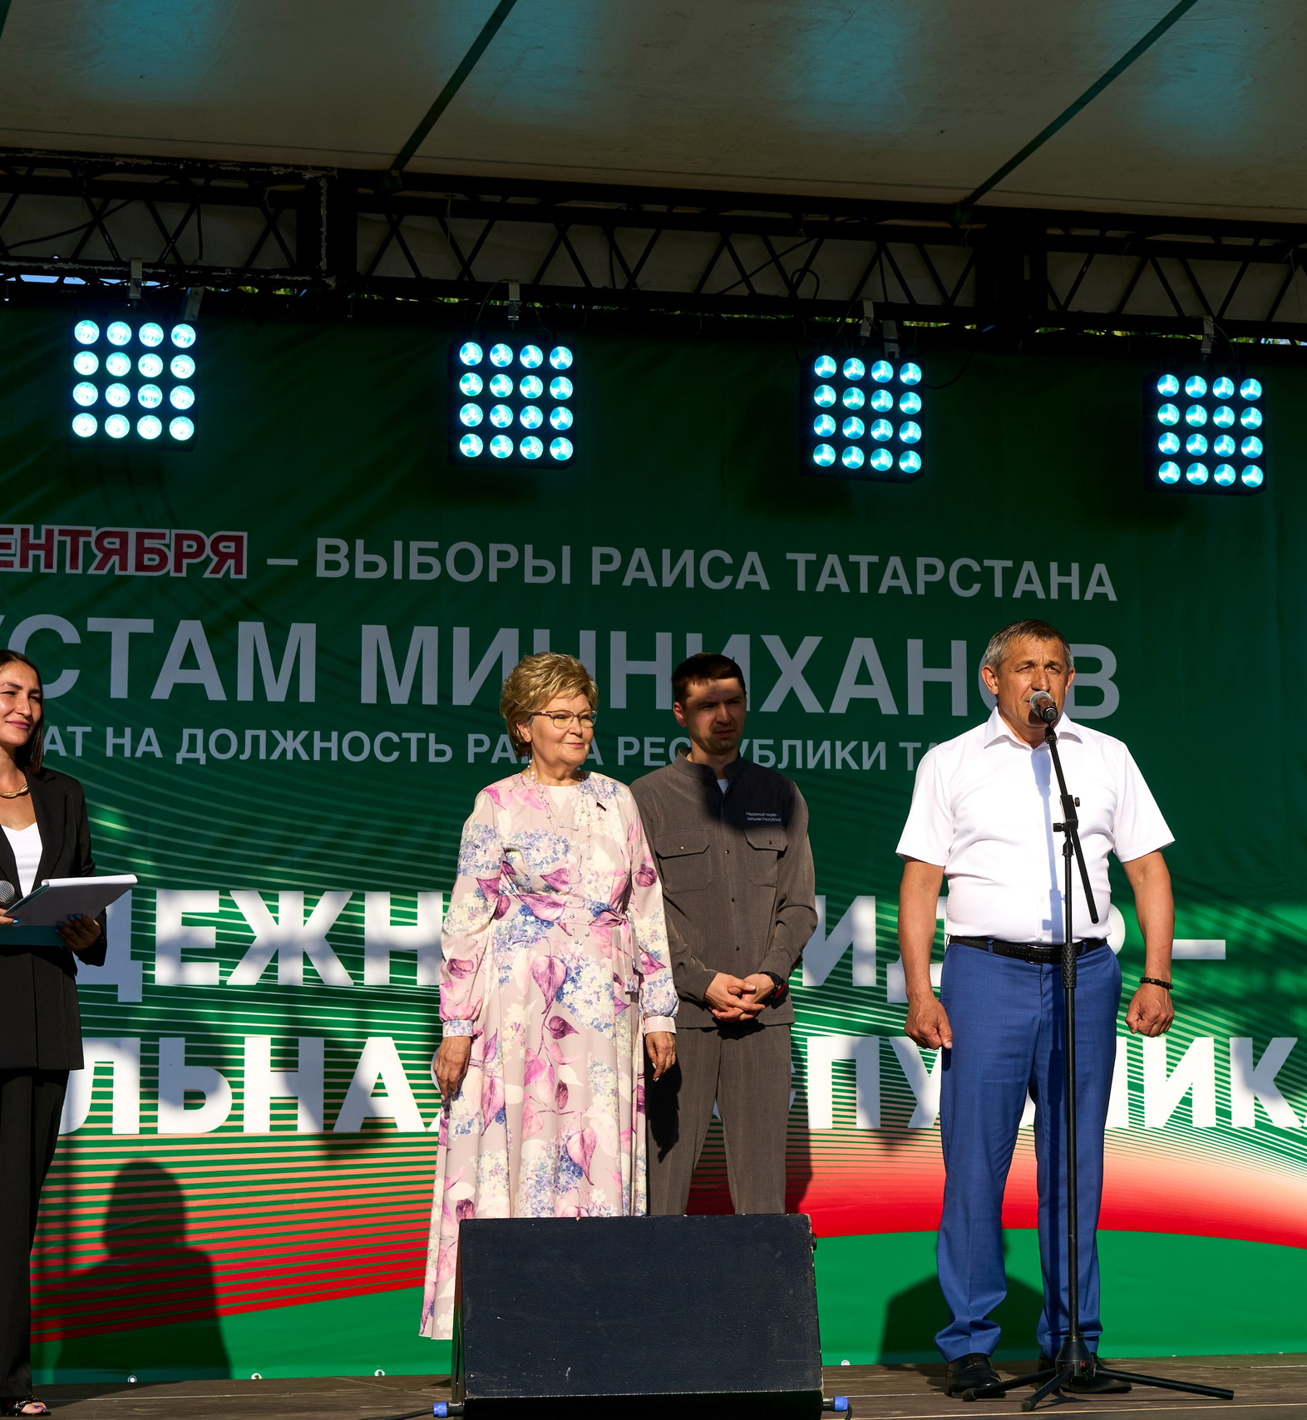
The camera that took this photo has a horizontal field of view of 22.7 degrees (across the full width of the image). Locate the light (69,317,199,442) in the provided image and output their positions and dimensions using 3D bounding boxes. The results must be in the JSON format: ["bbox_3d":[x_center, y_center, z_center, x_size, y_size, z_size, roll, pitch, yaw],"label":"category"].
[{"bbox_3d":[-1.418,-0.883,8.869,0.338,0.338,0.145,1,-5,-12],"label":"light"}]

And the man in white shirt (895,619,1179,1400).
[{"bbox_3d":[0.854,0.659,7.404,0.620,1.750,0.340,1,-7,-6],"label":"man in white shirt"}]

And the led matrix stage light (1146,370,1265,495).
[{"bbox_3d":[1.375,-0.689,8.147,0.287,0.287,0.110,1,-6,-12],"label":"led matrix stage light"}]

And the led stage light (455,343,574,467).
[{"bbox_3d":[-0.394,-0.848,9.094,0.338,0.338,0.145,1,-5,-12],"label":"led stage light"}]

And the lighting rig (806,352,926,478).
[{"bbox_3d":[0.595,-0.834,9.313,0.338,0.338,0.145,1,-3,-12],"label":"lighting rig"}]

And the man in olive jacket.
[{"bbox_3d":[0.172,0.719,7.953,0.480,1.735,0.330,2,-7,-14],"label":"man in olive jacket"}]

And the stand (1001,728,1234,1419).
[{"bbox_3d":[0.936,0.735,6.948,0.570,1.470,0.570,0,-7,0],"label":"stand"}]

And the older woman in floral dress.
[{"bbox_3d":[-0.227,0.695,7.479,0.590,1.670,0.410,2,-7,-16],"label":"older woman in floral dress"}]

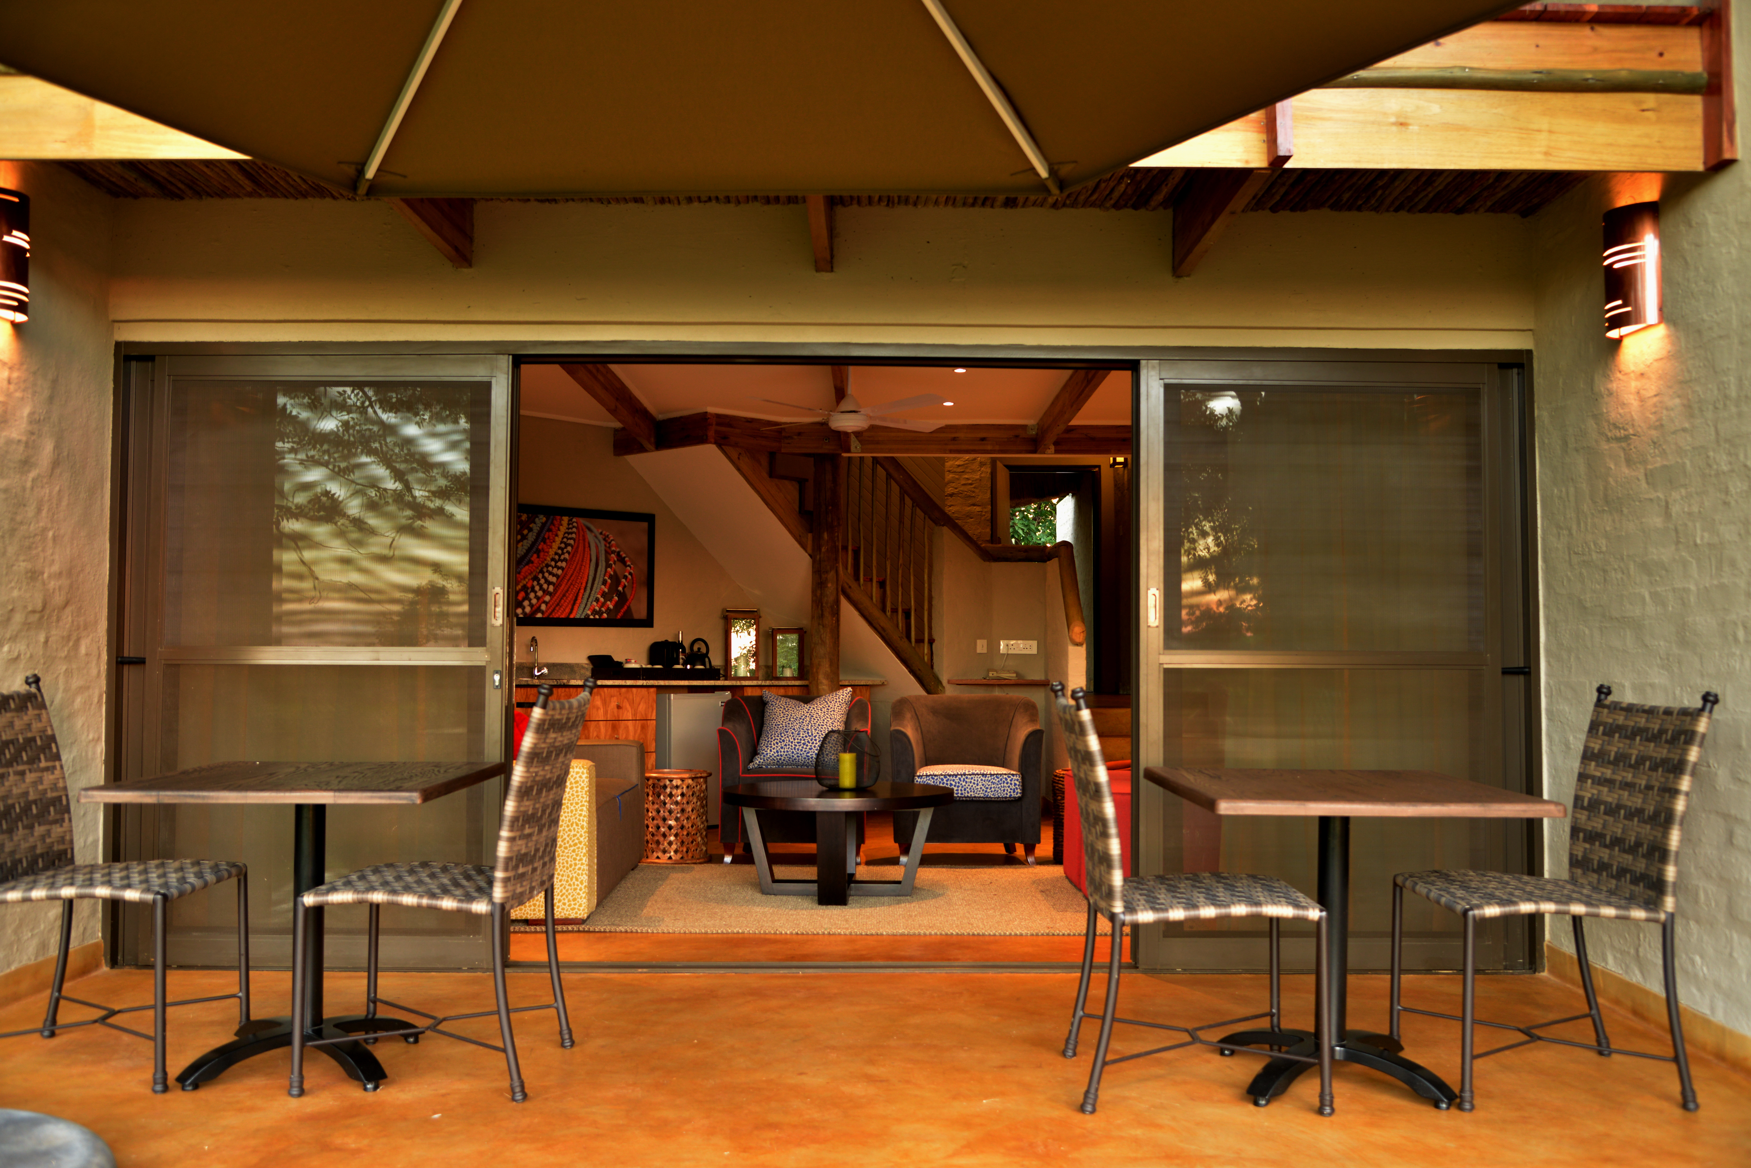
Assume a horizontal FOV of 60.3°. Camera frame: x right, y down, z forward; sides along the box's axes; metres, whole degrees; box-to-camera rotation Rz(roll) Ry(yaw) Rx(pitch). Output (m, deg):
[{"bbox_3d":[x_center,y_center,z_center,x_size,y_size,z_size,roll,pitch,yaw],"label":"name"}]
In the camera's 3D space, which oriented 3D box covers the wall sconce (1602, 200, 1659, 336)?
[{"bbox_3d":[2.233,-0.925,4.503,0.115,0.365,0.220,0,-3,0],"label":"wall sconce"}]

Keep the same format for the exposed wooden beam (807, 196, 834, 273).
[{"bbox_3d":[-0.168,-1.199,4.588,0.053,0.235,1.100,0,-3,0],"label":"exposed wooden beam"}]

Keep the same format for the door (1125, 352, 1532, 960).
[{"bbox_3d":[1.551,0.277,5.111,1.310,2.060,0.060,0,-2,0],"label":"door"}]

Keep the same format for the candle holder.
[{"bbox_3d":[-0.124,0.792,6.792,0.285,0.270,0.285,0,-3,0],"label":"candle holder"}]

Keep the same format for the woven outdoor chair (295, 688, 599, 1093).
[{"bbox_3d":[-1.091,0.743,3.867,0.620,0.985,0.560,0,-3,2],"label":"woven outdoor chair"}]

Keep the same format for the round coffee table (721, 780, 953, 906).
[{"bbox_3d":[-0.152,1.152,6.742,1.025,0.457,1.030,0,-3,0],"label":"round coffee table"}]

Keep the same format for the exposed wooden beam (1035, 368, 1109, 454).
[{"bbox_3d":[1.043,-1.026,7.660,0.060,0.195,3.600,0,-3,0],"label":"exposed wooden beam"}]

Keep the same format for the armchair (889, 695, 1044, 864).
[{"bbox_3d":[0.475,1.025,8.020,0.790,0.840,0.760,0,-3,0],"label":"armchair"}]

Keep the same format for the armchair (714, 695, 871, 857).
[{"bbox_3d":[-0.410,1.021,8.019,0.790,0.840,0.760,0,-3,0],"label":"armchair"}]

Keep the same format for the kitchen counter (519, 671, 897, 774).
[{"bbox_3d":[-1.148,1.017,9.163,2.420,0.880,0.600,0,-2,0],"label":"kitchen counter"}]

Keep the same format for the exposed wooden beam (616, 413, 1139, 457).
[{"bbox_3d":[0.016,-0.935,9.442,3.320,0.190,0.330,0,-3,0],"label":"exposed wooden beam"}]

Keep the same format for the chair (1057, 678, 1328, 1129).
[{"bbox_3d":[0.779,0.762,3.838,0.610,1.000,0.530,0,-2,0],"label":"chair"}]

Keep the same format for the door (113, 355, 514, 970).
[{"bbox_3d":[-1.902,0.262,5.114,1.350,2.070,0.070,0,-2,0],"label":"door"}]

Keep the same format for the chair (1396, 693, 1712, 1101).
[{"bbox_3d":[1.714,0.766,3.873,0.620,1.000,0.530,0,-2,0],"label":"chair"}]

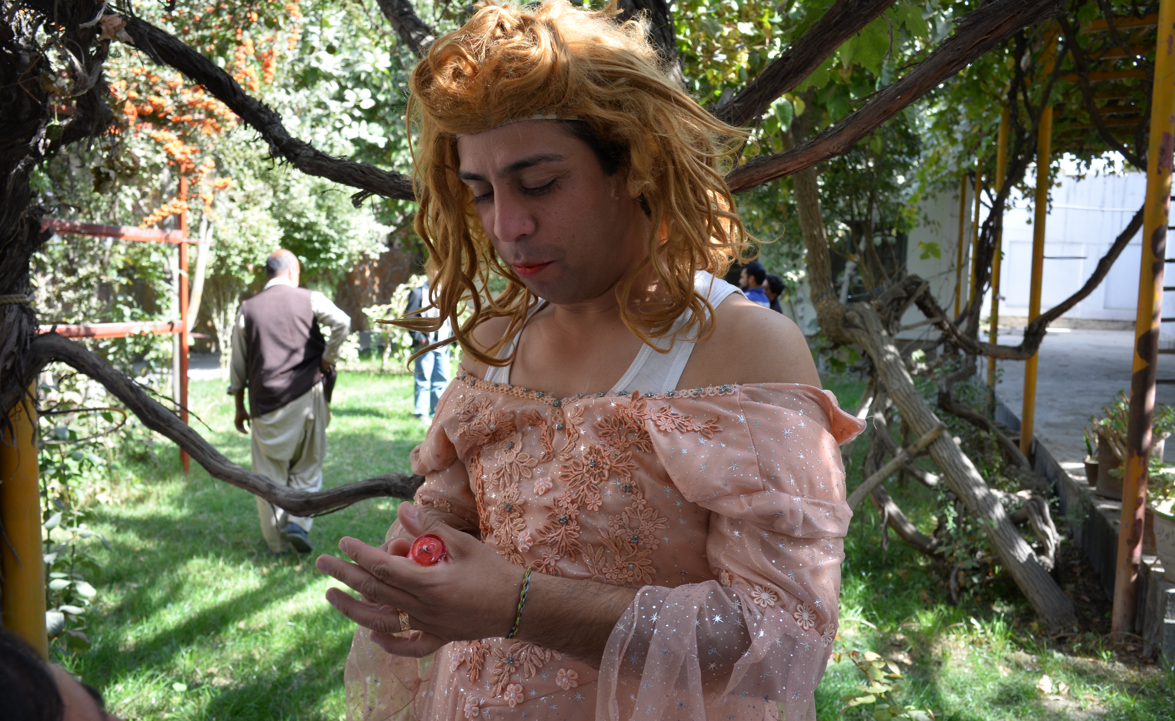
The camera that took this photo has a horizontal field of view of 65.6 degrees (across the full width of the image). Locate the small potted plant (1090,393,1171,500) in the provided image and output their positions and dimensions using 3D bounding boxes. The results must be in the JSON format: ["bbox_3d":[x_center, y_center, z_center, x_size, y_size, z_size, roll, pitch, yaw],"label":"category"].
[{"bbox_3d":[3.156,0.487,5.300,0.460,0.590,0.460,3,6,19],"label":"small potted plant"}]

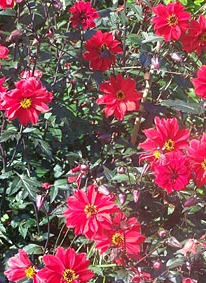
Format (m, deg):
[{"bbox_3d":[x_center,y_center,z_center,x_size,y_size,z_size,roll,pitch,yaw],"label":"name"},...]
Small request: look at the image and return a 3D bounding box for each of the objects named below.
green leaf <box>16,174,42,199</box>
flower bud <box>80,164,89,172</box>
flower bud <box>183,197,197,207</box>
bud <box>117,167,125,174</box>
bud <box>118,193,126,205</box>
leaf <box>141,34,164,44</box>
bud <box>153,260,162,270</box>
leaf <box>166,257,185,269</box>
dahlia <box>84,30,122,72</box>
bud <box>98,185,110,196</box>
[{"bbox_3d":[-0.142,0.087,2.220,0.045,0.055,0.014,-31,-19,-17],"label":"green leaf"},{"bbox_3d":[-0.035,0.051,2.170,0.015,0.015,0.015,0,16,0],"label":"flower bud"},{"bbox_3d":[0.162,0.113,2.150,0.028,0.014,0.014,-35,0,0],"label":"flower bud"},{"bbox_3d":[0.034,0.056,2.200,0.015,0.015,0.015,0,16,0],"label":"bud"},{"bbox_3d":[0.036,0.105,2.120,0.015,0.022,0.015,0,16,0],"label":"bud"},{"bbox_3d":[0.113,-0.233,2.620,0.056,0.012,0.027,-12,32,-15],"label":"leaf"},{"bbox_3d":[0.098,0.222,2.050,0.017,0.018,0.017,0,14,0],"label":"bud"},{"bbox_3d":[0.130,0.216,2.050,0.036,0.018,0.012,-28,-23,12],"label":"leaf"},{"bbox_3d":[-0.001,-0.189,2.400,0.084,0.087,0.035,0,-3,5],"label":"dahlia"},{"bbox_3d":[0.003,0.089,2.080,0.026,0.015,0.015,40,0,12],"label":"bud"}]

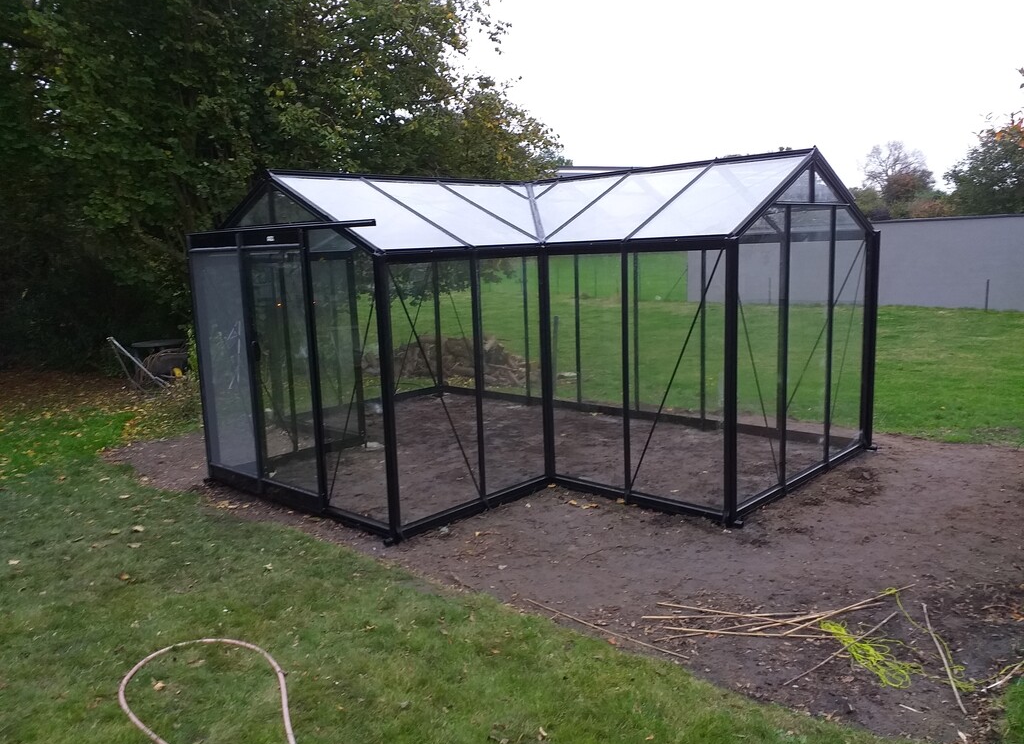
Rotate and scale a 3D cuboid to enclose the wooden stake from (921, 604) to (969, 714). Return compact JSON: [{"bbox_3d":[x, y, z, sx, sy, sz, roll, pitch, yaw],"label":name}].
[{"bbox_3d":[1.775,1.157,3.300,0.030,0.023,0.944,1,9,19],"label":"wooden stake"}]

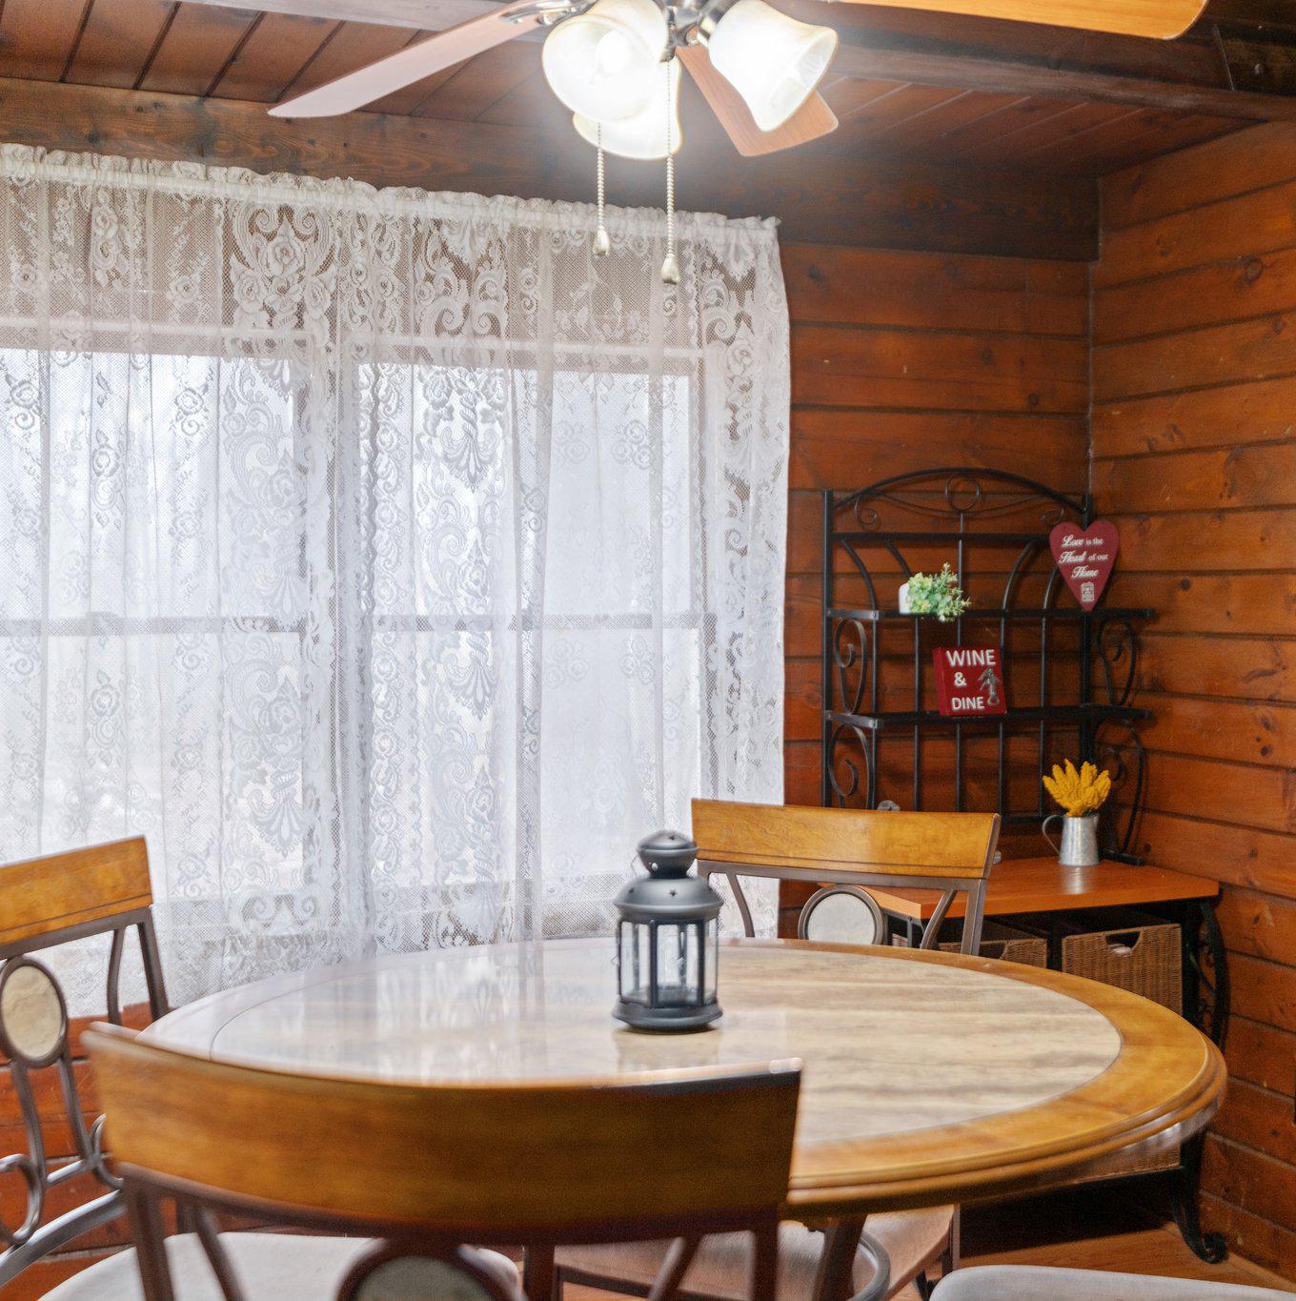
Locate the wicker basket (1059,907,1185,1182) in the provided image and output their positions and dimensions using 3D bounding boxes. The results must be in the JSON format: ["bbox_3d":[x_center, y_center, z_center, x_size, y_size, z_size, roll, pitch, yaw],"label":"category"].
[{"bbox_3d":[0.915,0.823,4.068,0.295,0.500,0.340,-1,2,-22],"label":"wicker basket"}]

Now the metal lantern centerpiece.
[{"bbox_3d":[0.024,0.311,2.155,0.123,0.212,0.123,0,2,0],"label":"metal lantern centerpiece"}]

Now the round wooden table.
[{"bbox_3d":[0.032,0.873,2.131,1.180,0.910,1.180,0,2,0],"label":"round wooden table"}]

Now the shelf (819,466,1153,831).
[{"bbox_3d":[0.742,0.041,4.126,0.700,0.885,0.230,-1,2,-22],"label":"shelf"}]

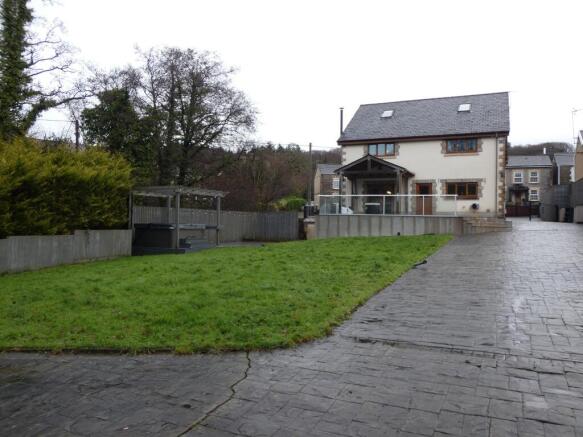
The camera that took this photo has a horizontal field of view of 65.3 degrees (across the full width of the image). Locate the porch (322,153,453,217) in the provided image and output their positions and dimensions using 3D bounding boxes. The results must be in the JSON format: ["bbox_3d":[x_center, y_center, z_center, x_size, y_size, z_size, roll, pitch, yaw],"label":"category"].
[{"bbox_3d":[6.076,-1.976,27.018,7.526,3.668,4.800,1,0,24],"label":"porch"}]

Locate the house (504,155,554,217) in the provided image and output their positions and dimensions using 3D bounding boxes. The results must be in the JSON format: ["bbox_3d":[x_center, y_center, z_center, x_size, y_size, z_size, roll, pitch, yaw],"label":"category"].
[{"bbox_3d":[30.957,-4.703,60.726,6.028,7.241,6.200,1,0,20],"label":"house"}]

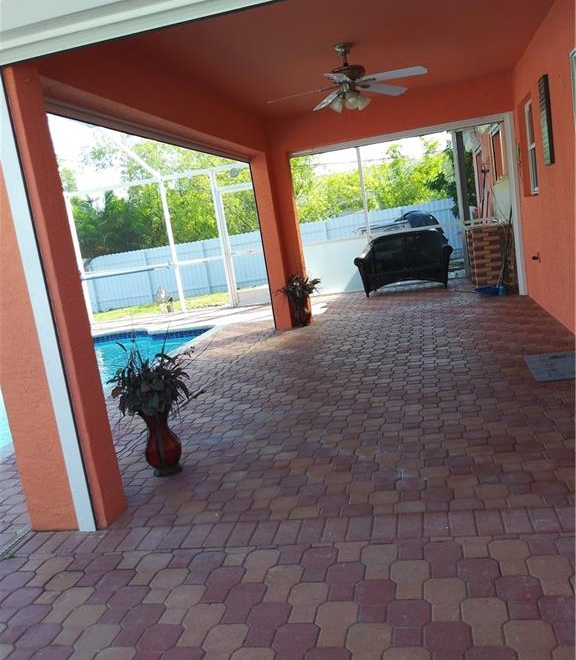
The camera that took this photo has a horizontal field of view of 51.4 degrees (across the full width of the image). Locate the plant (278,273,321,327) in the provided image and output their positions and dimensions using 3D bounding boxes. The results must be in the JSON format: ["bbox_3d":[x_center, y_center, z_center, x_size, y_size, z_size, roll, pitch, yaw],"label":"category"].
[{"bbox_3d":[0.158,-0.359,7.531,0.500,0.620,0.480,-6,10,14],"label":"plant"}]

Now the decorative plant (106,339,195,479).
[{"bbox_3d":[-0.727,0.433,3.343,0.500,0.720,0.480,-6,10,14],"label":"decorative plant"}]

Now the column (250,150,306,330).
[{"bbox_3d":[-0.070,-1.106,7.558,0.380,2.140,0.660,-6,10,14],"label":"column"}]

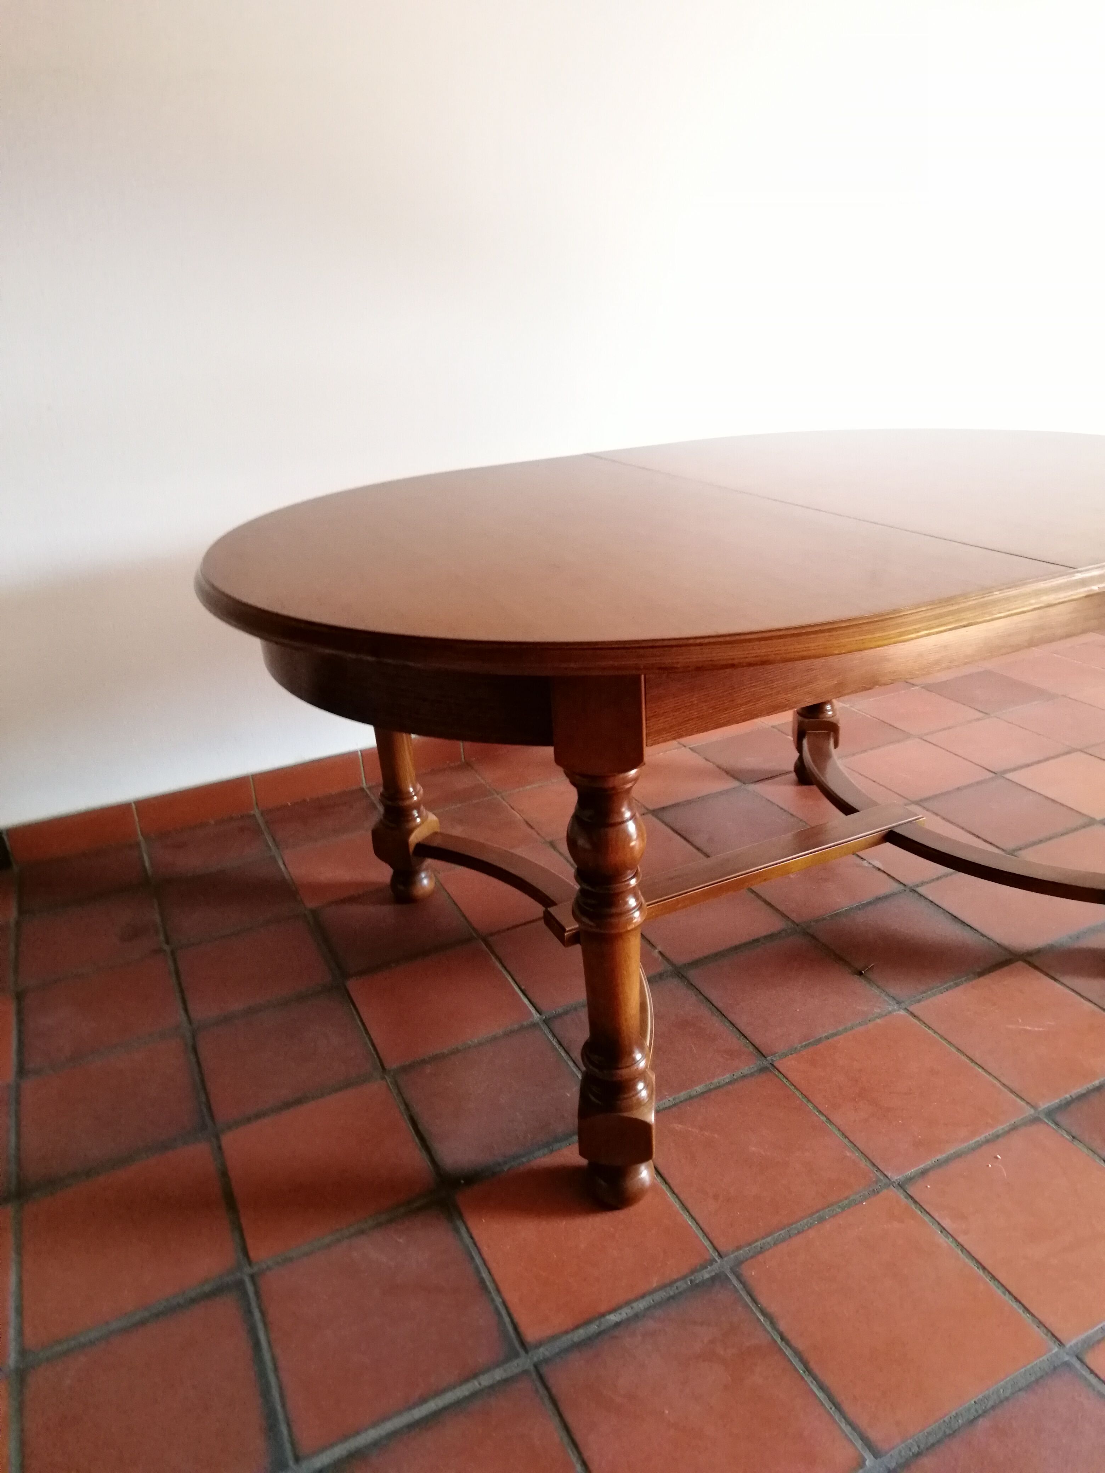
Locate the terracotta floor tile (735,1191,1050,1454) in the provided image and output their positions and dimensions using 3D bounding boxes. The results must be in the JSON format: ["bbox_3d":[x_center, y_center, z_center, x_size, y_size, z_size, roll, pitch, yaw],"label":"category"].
[{"bbox_3d":[0.371,0.636,1.135,0.235,0.015,0.235,-13,25,-22],"label":"terracotta floor tile"}]

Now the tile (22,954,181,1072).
[{"bbox_3d":[-0.748,0.460,1.698,0.238,0.015,0.219,-13,25,-22],"label":"tile"}]

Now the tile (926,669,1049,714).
[{"bbox_3d":[1.190,-0.113,2.776,0.238,0.015,0.238,-13,25,-22],"label":"tile"}]

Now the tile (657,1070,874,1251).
[{"bbox_3d":[0.252,0.551,1.347,0.235,0.015,0.235,-13,25,-22],"label":"tile"}]

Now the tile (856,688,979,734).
[{"bbox_3d":[0.956,-0.063,2.689,0.235,0.015,0.235,-13,25,-22],"label":"tile"}]

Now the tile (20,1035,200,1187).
[{"bbox_3d":[-0.648,0.540,1.490,0.235,0.015,0.235,-13,25,-22],"label":"tile"}]

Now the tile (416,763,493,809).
[{"bbox_3d":[-0.280,0.129,2.400,0.235,0.015,0.200,-13,25,-22],"label":"tile"}]

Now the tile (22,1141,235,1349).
[{"bbox_3d":[-0.533,0.626,1.276,0.235,0.015,0.235,-13,25,-22],"label":"tile"}]

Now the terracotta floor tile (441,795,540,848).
[{"bbox_3d":[-0.177,0.212,2.200,0.238,0.015,0.239,-13,25,-22],"label":"terracotta floor tile"}]

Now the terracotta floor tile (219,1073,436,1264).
[{"bbox_3d":[-0.304,0.576,1.372,0.237,0.015,0.230,-13,25,-22],"label":"terracotta floor tile"}]

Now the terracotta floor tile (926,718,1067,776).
[{"bbox_3d":[1.071,0.027,2.468,0.238,0.015,0.238,-13,25,-22],"label":"terracotta floor tile"}]

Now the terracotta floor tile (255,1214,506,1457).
[{"bbox_3d":[-0.196,0.659,1.154,0.235,0.015,0.235,-13,25,-22],"label":"terracotta floor tile"}]

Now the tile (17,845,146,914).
[{"bbox_3d":[-0.968,0.293,2.115,0.243,0.015,0.201,-13,25,-22],"label":"tile"}]

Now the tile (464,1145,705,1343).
[{"bbox_3d":[0.031,0.603,1.257,0.235,0.015,0.235,-13,25,-22],"label":"tile"}]

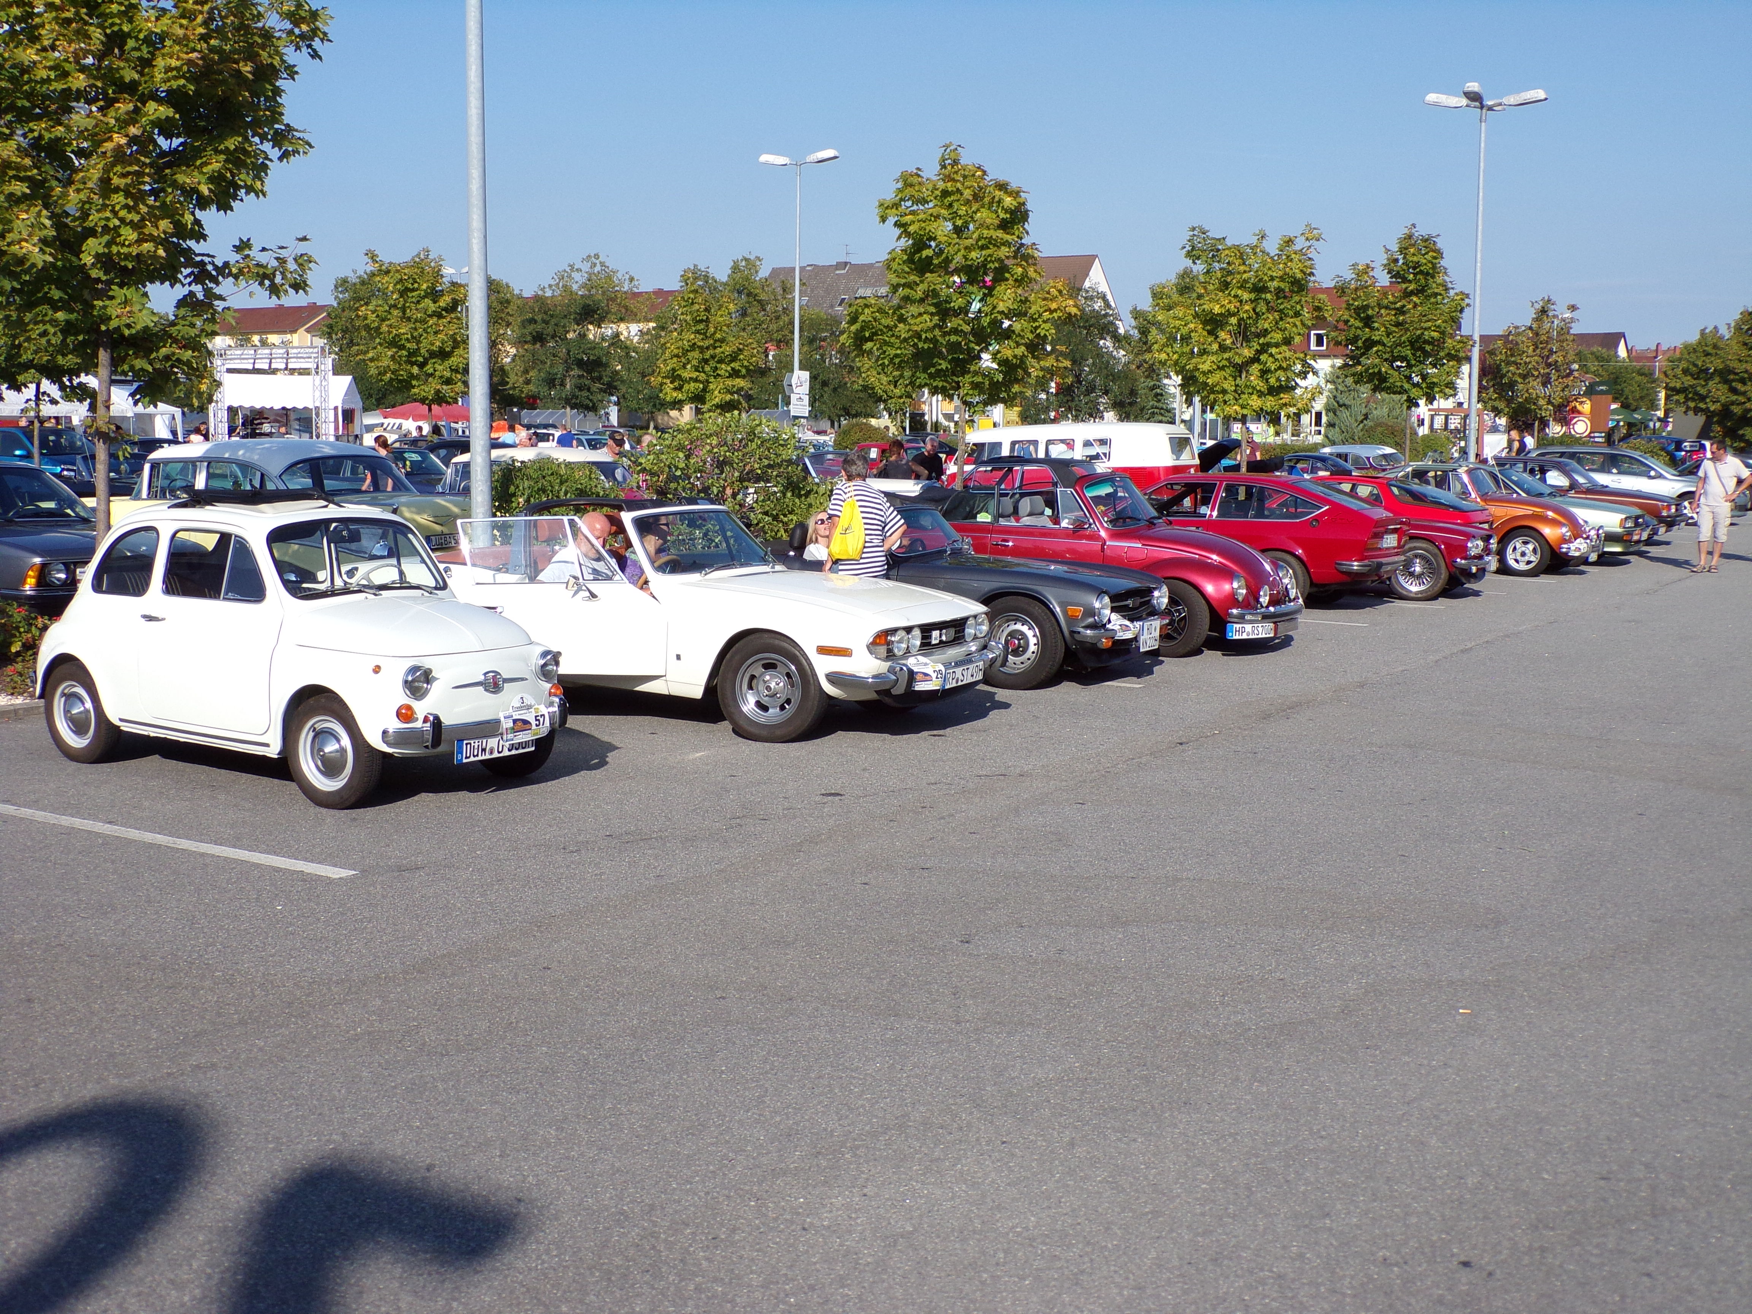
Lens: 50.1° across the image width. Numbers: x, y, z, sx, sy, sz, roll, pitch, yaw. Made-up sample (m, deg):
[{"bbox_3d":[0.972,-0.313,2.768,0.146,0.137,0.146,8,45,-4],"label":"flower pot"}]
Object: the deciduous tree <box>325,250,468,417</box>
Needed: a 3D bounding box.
[{"bbox_3d":[-9.496,-5.502,38.237,2.900,5.520,2.900,4,8,33],"label":"deciduous tree"}]

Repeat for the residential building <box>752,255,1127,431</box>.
[{"bbox_3d":[2.746,-15.386,100.301,19.500,11.300,10.500,3,7,26],"label":"residential building"}]

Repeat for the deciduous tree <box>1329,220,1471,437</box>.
[{"bbox_3d":[10.286,-5.361,36.224,2.750,5.870,2.750,4,8,33],"label":"deciduous tree"}]

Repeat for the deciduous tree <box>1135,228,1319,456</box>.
[{"bbox_3d":[5.694,-4.171,29.226,2.900,5.040,2.900,4,8,33],"label":"deciduous tree"}]

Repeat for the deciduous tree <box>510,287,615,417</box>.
[{"bbox_3d":[-10.554,-8.971,63.043,3.500,6.820,3.500,4,8,33],"label":"deciduous tree"}]

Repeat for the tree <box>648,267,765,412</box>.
[{"bbox_3d":[-4.185,-6.615,46.364,2.900,5.950,2.900,0,6,0],"label":"tree"}]

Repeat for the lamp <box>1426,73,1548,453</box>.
[{"bbox_3d":[12.871,-7.447,39.994,2.650,9.190,2.650,4,8,33],"label":"lamp"}]

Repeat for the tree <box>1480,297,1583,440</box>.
[{"bbox_3d":[15.778,-5.949,44.696,2.600,5.180,2.600,4,8,33],"label":"tree"}]

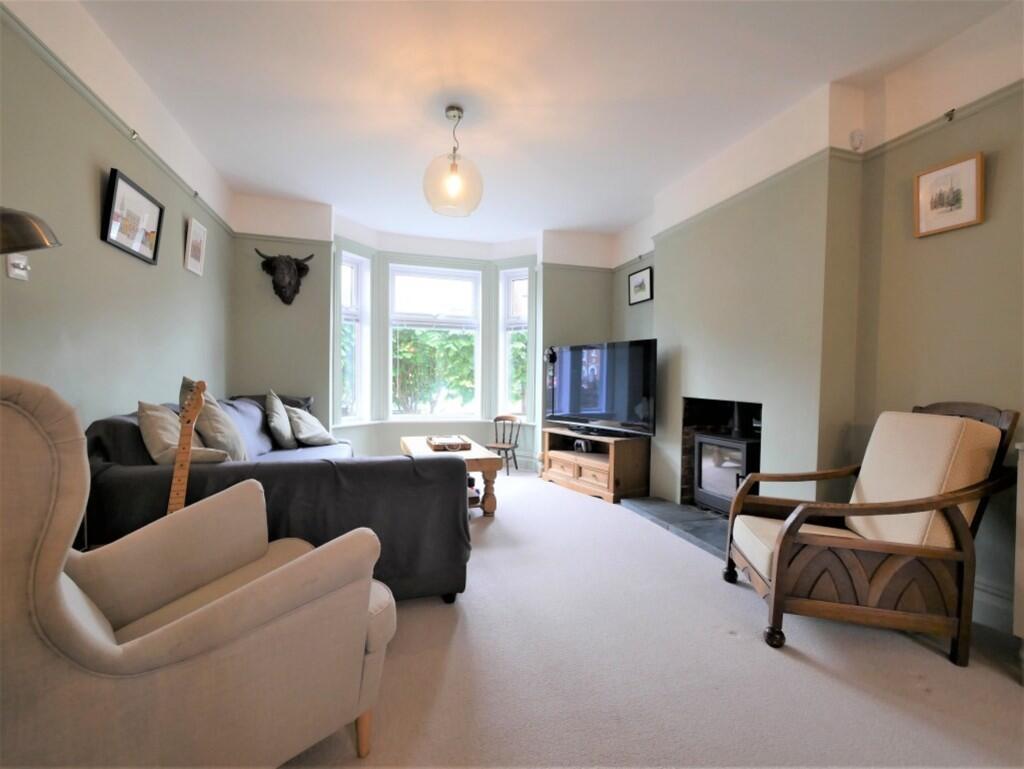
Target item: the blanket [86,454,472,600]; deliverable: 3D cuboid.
[{"bbox_3d":[-0.949,0.639,1.815,1.514,0.669,0.247,0,1,-14],"label":"blanket"}]

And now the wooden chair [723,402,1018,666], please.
[{"bbox_3d":[1.438,0.541,1.776,0.834,0.943,0.603,1,1,10],"label":"wooden chair"}]

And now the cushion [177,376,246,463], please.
[{"bbox_3d":[-1.469,0.198,2.045,0.149,0.464,0.443,-29,12,-20],"label":"cushion"}]

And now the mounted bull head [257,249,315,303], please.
[{"bbox_3d":[-1.882,-0.897,3.442,0.417,0.422,0.237,0,1,-18],"label":"mounted bull head"}]

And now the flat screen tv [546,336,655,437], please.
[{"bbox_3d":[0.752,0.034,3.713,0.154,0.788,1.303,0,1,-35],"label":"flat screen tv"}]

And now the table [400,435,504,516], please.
[{"bbox_3d":[-0.581,0.745,3.528,0.620,0.437,1.257,0,1,-18],"label":"table"}]

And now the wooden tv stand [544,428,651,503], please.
[{"bbox_3d":[0.769,0.710,3.930,0.479,0.516,0.898,0,1,-36],"label":"wooden tv stand"}]

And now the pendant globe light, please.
[{"bbox_3d":[-0.326,-1.251,2.325,0.335,0.612,0.335,0,1,-18],"label":"pendant globe light"}]

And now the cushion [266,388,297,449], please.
[{"bbox_3d":[-1.596,0.246,2.869,0.134,0.422,0.412,-19,8,-19],"label":"cushion"}]

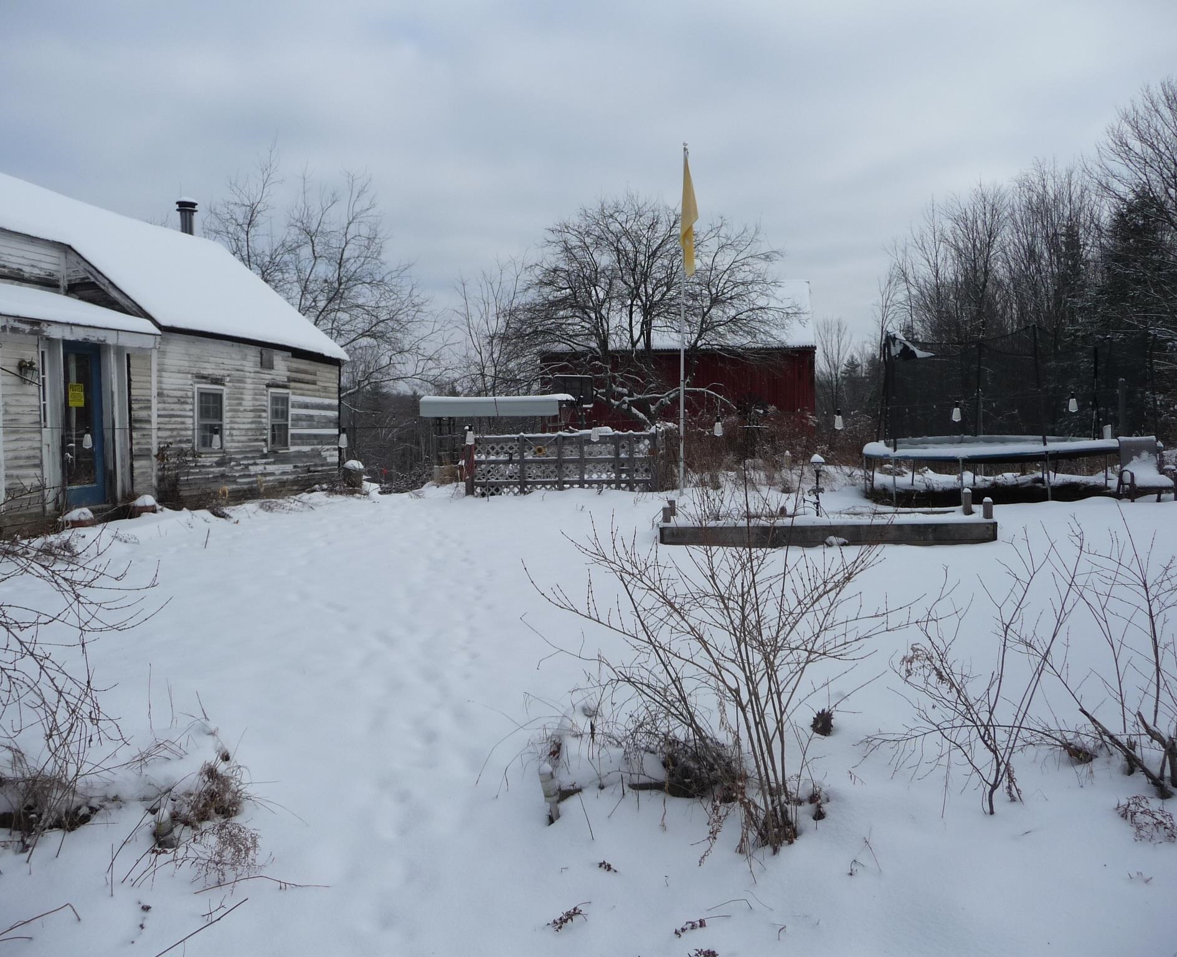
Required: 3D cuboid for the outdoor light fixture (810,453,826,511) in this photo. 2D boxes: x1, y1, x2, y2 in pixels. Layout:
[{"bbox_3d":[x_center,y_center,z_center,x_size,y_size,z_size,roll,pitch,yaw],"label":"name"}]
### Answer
[{"bbox_3d":[2.627,0.063,11.800,0.170,0.660,0.170,0,3,0],"label":"outdoor light fixture"}]

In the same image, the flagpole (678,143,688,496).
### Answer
[{"bbox_3d":[1.590,-2.650,17.360,0.080,5.900,0.080,0,3,0],"label":"flagpole"}]

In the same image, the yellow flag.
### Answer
[{"bbox_3d":[1.684,-4.405,17.180,0.300,2.120,0.200,0,3,0],"label":"yellow flag"}]

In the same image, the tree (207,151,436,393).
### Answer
[{"bbox_3d":[-6.795,-4.236,26.500,6.400,8.500,6.000,0,3,0],"label":"tree"}]

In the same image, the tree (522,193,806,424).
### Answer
[{"bbox_3d":[1.926,-3.811,27.500,7.600,7.500,7.000,0,3,0],"label":"tree"}]

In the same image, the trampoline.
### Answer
[{"bbox_3d":[6.560,-0.930,16.200,4.350,2.500,4.350,1,3,22],"label":"trampoline"}]

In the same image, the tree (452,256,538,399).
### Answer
[{"bbox_3d":[-2.651,-3.289,30.000,2.700,6.400,2.600,0,3,0],"label":"tree"}]

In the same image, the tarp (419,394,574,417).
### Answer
[{"bbox_3d":[-2.026,-1.576,22.200,3.050,0.520,1.800,1,3,12],"label":"tarp"}]

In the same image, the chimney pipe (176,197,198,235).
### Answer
[{"bbox_3d":[-7.521,-4.837,19.300,0.410,0.820,0.410,0,3,0],"label":"chimney pipe"}]

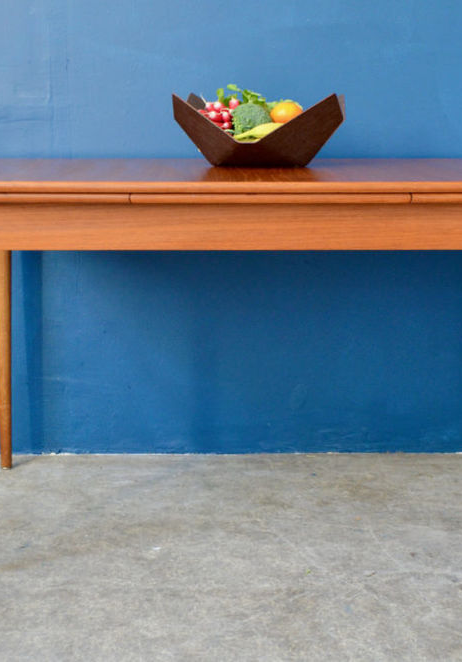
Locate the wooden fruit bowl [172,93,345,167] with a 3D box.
[{"bbox_3d":[0.061,-0.417,2.416,0.352,0.147,0.206,2,11,9],"label":"wooden fruit bowl"}]

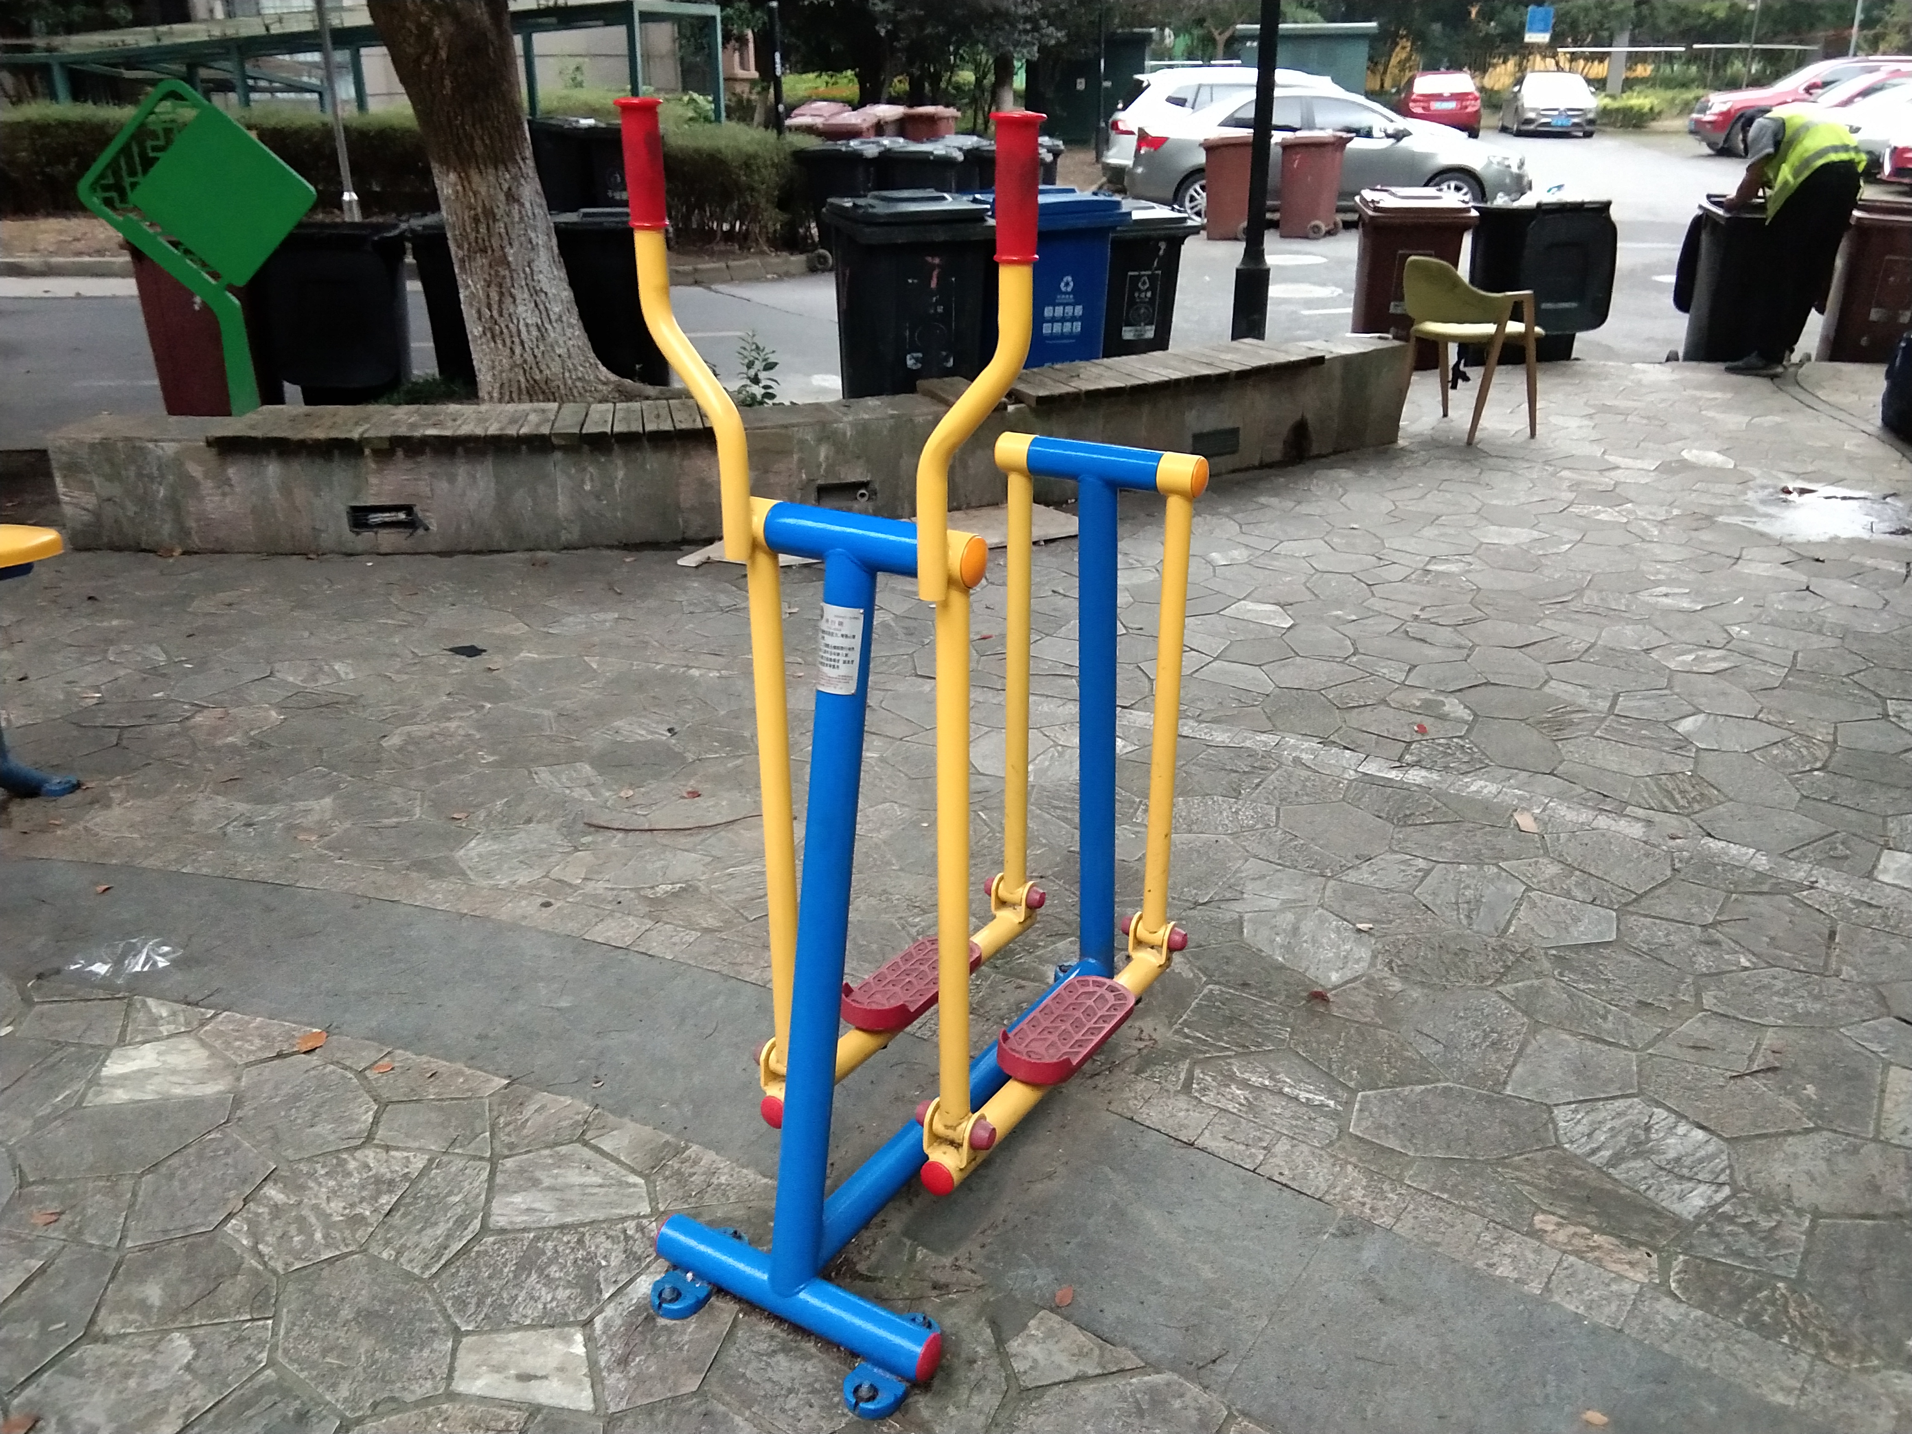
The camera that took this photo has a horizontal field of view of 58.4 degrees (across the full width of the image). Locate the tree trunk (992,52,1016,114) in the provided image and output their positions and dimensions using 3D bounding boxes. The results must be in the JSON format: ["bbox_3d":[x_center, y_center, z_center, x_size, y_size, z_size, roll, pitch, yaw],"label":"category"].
[{"bbox_3d":[0.780,-9.920,27.500,0.300,1.700,0.300,0,22,0],"label":"tree trunk"}]

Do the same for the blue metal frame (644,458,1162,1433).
[{"bbox_3d":[0.020,0.155,2.350,0.420,1.040,1.060,12,25,27],"label":"blue metal frame"}]

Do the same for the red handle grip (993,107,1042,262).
[{"bbox_3d":[0.064,-0.547,1.770,0.056,0.150,0.056,0,22,0],"label":"red handle grip"}]

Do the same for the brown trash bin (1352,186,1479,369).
[{"bbox_3d":[2.697,-2.591,10.180,0.640,0.960,0.680,2,22,6],"label":"brown trash bin"}]

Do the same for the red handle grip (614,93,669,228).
[{"bbox_3d":[-0.363,-0.641,1.985,0.056,0.148,0.056,0,21,0],"label":"red handle grip"}]

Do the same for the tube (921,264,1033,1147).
[{"bbox_3d":[0.030,0.040,2.035,0.148,1.120,0.105,12,24,29],"label":"tube"}]

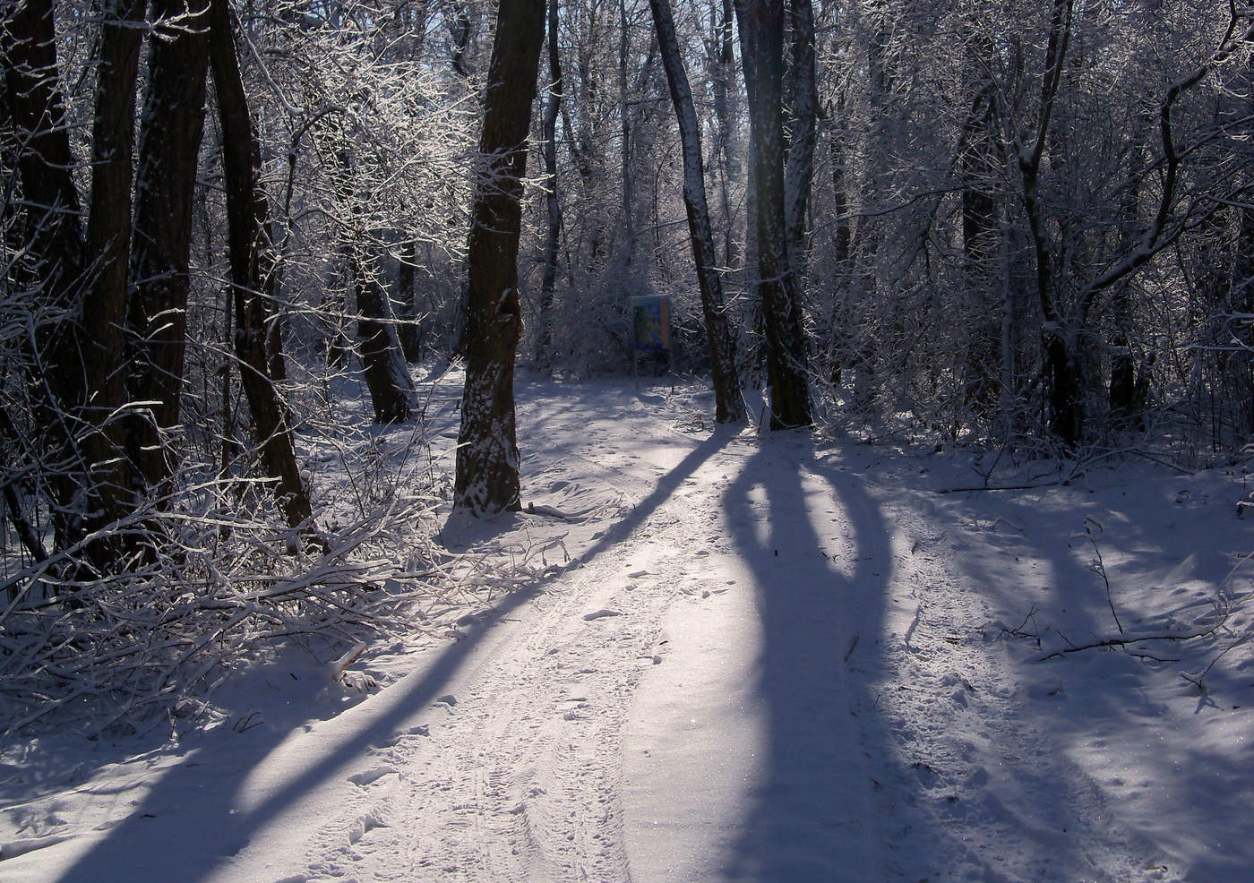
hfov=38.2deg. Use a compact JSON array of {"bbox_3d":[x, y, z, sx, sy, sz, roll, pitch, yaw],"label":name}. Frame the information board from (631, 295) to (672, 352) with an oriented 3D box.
[{"bbox_3d":[0.490,-2.411,37.000,0.840,1.160,0.100,0,4,0],"label":"information board"}]

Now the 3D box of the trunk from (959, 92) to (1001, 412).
[{"bbox_3d":[5.167,-2.802,26.500,0.580,4.750,0.550,0,4,0],"label":"trunk"}]

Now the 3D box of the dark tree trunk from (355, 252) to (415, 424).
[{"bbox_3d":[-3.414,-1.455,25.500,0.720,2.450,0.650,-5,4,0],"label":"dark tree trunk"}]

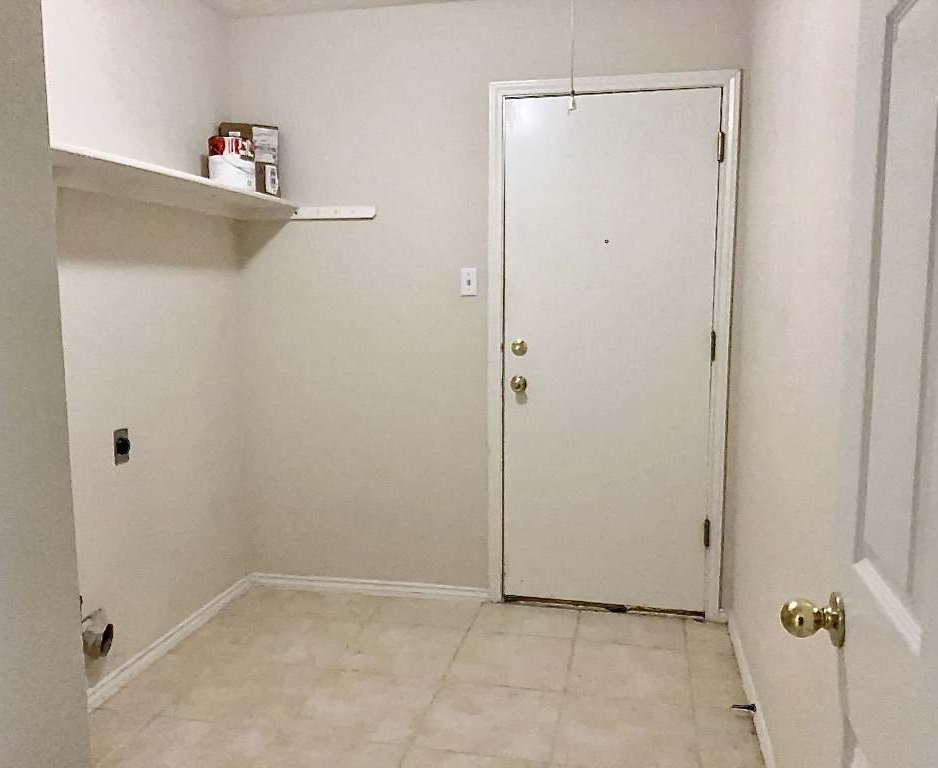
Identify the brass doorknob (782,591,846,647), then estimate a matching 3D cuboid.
[{"bbox_3d":[0.417,0.286,0.977,0.067,0.065,0.065,2,7,14],"label":"brass doorknob"}]

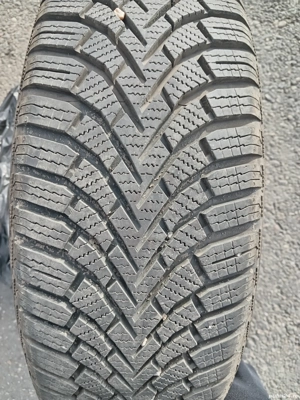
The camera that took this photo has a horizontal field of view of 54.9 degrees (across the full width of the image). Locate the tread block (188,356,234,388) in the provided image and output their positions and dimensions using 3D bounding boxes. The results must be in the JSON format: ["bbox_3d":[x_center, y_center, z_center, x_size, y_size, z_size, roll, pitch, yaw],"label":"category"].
[{"bbox_3d":[0.048,0.135,0.236,0.043,0.023,0.009,-32,26,10],"label":"tread block"}]

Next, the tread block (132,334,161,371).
[{"bbox_3d":[-0.004,0.119,0.232,0.012,0.009,0.039,30,110,-14],"label":"tread block"}]

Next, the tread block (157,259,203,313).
[{"bbox_3d":[0.020,0.061,0.214,0.034,0.009,0.023,-39,102,5],"label":"tread block"}]

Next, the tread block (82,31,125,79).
[{"bbox_3d":[-0.030,-0.097,0.195,0.019,0.009,0.035,-44,76,-10],"label":"tread block"}]

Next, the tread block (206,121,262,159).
[{"bbox_3d":[0.060,-0.042,0.208,0.042,0.012,0.025,-9,85,-9],"label":"tread block"}]

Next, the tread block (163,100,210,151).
[{"bbox_3d":[0.025,-0.055,0.211,0.037,0.008,0.020,-36,85,-9],"label":"tread block"}]

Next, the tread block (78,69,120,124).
[{"bbox_3d":[-0.031,-0.065,0.188,0.020,0.009,0.037,-44,80,-6],"label":"tread block"}]

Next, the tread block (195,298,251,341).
[{"bbox_3d":[0.051,0.083,0.206,0.047,0.013,0.018,-13,111,-14],"label":"tread block"}]

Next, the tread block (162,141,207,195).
[{"bbox_3d":[0.020,-0.020,0.184,0.037,0.009,0.017,-39,93,-7],"label":"tread block"}]

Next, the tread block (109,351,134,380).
[{"bbox_3d":[-0.020,0.129,0.229,0.010,0.009,0.033,-32,111,14],"label":"tread block"}]

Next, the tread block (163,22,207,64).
[{"bbox_3d":[0.029,-0.126,0.232,0.043,0.009,0.025,-34,74,-17],"label":"tread block"}]

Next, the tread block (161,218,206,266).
[{"bbox_3d":[0.022,0.029,0.208,0.036,0.008,0.016,-36,97,1],"label":"tread block"}]

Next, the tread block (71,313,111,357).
[{"bbox_3d":[-0.044,0.105,0.226,0.015,0.009,0.039,-41,105,15],"label":"tread block"}]

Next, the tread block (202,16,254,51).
[{"bbox_3d":[0.064,-0.139,0.243,0.042,0.010,0.029,-3,66,-14],"label":"tread block"}]

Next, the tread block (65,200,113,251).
[{"bbox_3d":[-0.036,0.015,0.183,0.036,0.009,0.014,45,95,0],"label":"tread block"}]

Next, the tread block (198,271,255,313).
[{"bbox_3d":[0.058,0.069,0.220,0.043,0.010,0.020,-21,106,-5],"label":"tread block"}]

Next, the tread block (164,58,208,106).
[{"bbox_3d":[0.024,-0.078,0.193,0.037,0.009,0.019,-37,84,-14],"label":"tread block"}]

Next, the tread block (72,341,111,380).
[{"bbox_3d":[-0.043,0.124,0.227,0.014,0.009,0.040,-38,108,17],"label":"tread block"}]

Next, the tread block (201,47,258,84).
[{"bbox_3d":[0.063,-0.100,0.221,0.045,0.013,0.028,-3,73,-9],"label":"tread block"}]

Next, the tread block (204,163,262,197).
[{"bbox_3d":[0.058,-0.015,0.194,0.050,0.013,0.018,-12,93,-21],"label":"tread block"}]

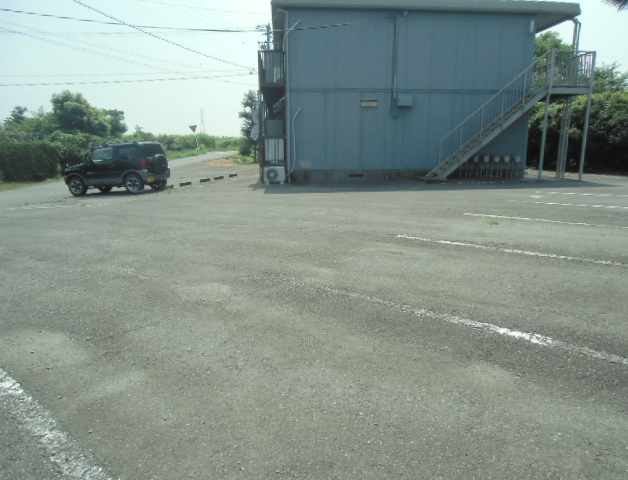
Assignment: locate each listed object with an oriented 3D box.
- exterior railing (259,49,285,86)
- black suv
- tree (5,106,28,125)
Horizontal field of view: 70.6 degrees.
[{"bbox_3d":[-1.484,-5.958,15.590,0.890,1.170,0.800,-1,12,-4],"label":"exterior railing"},{"bbox_3d":[-6.800,-2.450,15.280,3.395,1.700,1.475,0,12,15],"label":"black suv"},{"bbox_3d":[-21.602,-7.893,32.354,1.900,3.400,1.900,-8,14,-33],"label":"tree"}]

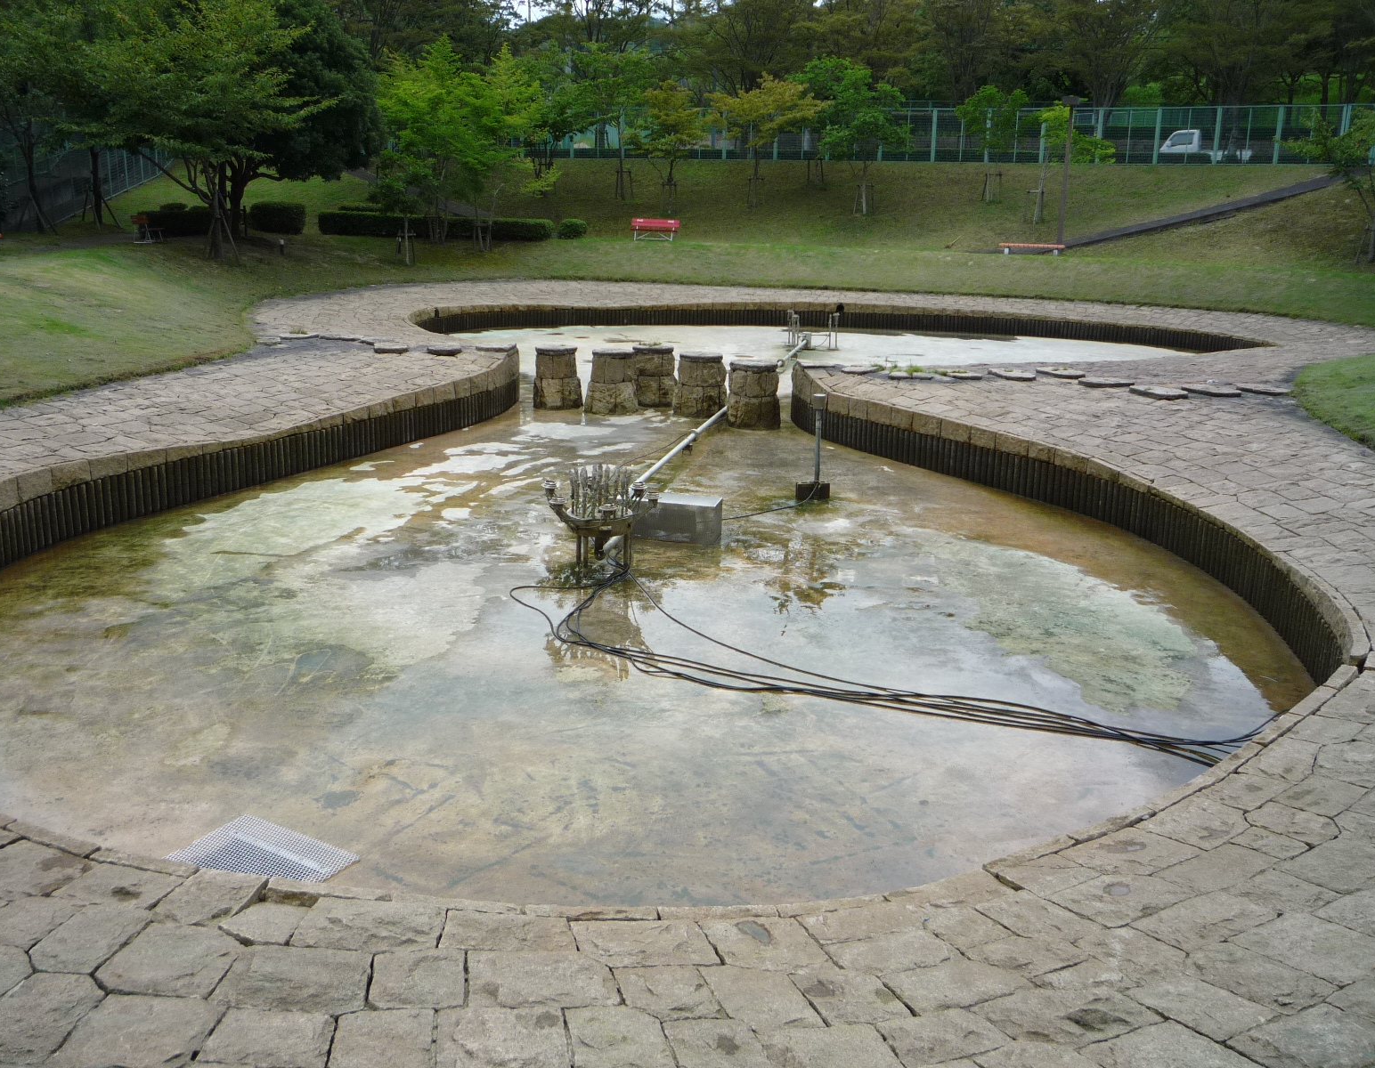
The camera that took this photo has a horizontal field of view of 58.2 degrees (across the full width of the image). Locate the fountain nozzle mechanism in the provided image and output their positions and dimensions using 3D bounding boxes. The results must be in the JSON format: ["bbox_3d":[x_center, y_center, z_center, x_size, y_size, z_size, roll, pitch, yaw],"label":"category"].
[{"bbox_3d":[-0.485,-0.129,6.899,0.670,0.540,0.680,1,16,0],"label":"fountain nozzle mechanism"}]

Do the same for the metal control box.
[{"bbox_3d":[-0.059,-0.097,7.995,0.530,0.255,0.230,5,15,12],"label":"metal control box"}]

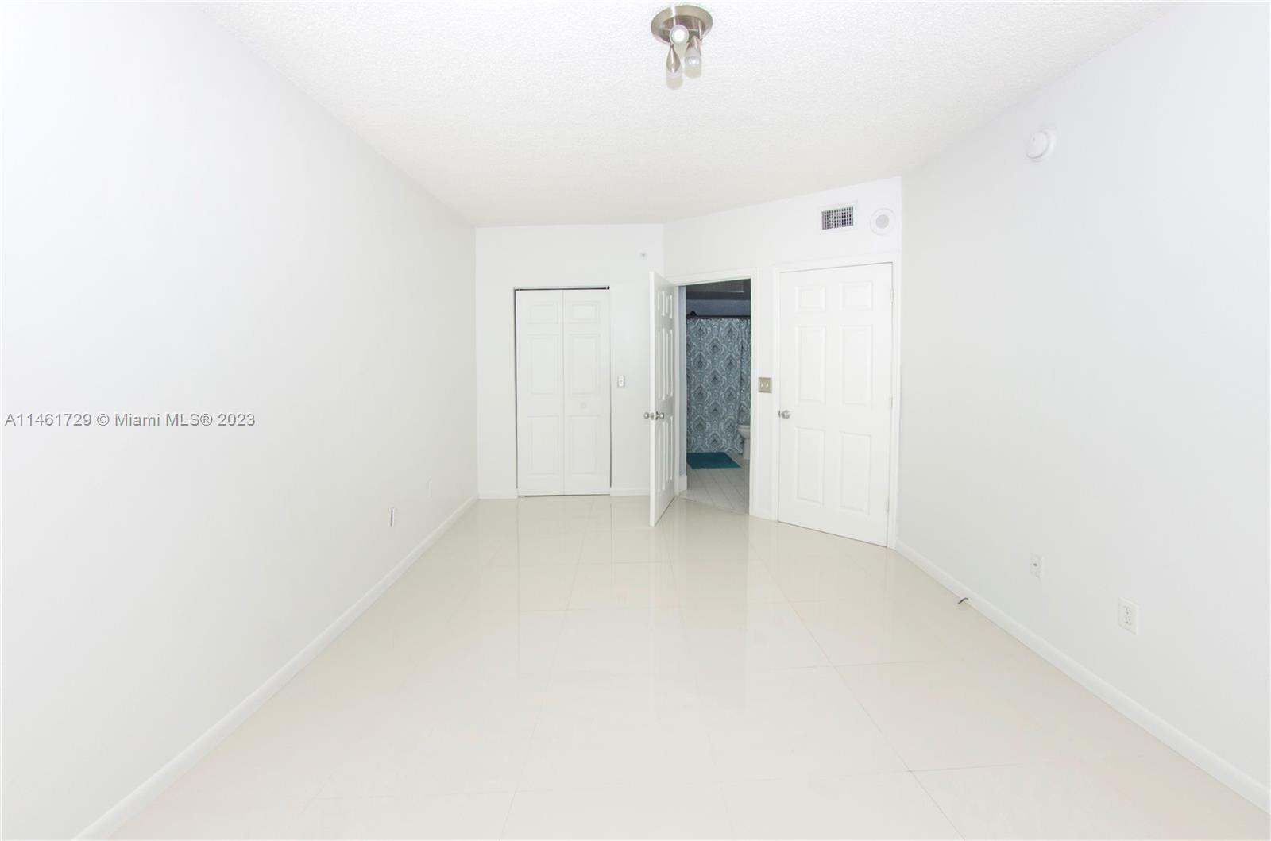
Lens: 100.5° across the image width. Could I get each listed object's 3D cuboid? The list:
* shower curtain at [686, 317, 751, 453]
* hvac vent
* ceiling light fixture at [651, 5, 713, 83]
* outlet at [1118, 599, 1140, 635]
[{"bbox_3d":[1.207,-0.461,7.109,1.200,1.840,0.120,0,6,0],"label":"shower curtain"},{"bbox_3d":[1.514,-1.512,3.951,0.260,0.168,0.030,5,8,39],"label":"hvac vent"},{"bbox_3d":[0.173,-1.379,1.973,0.240,0.200,0.270,0,6,0],"label":"ceiling light fixture"},{"bbox_3d":[1.889,0.750,2.026,0.012,0.115,0.075,0,6,0],"label":"outlet"}]

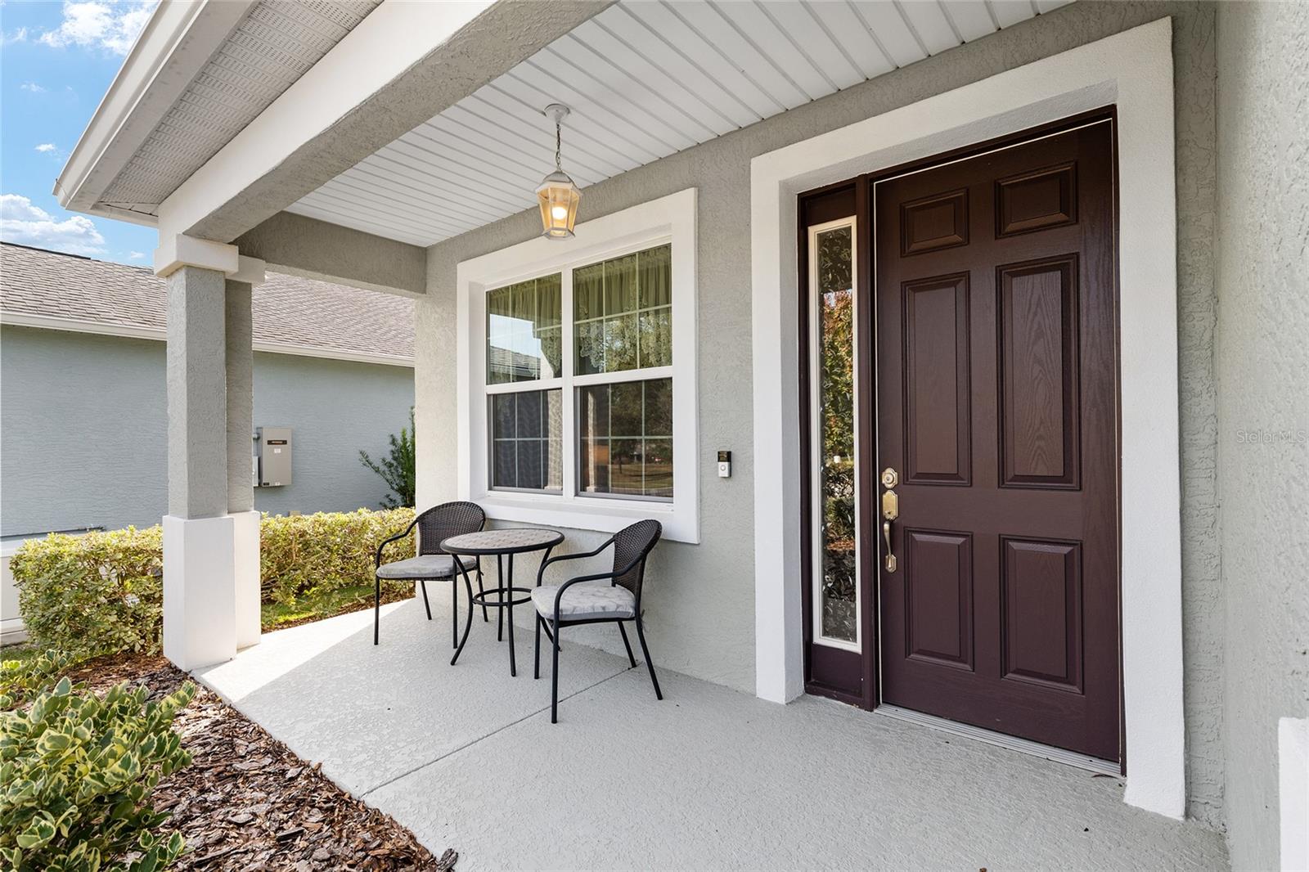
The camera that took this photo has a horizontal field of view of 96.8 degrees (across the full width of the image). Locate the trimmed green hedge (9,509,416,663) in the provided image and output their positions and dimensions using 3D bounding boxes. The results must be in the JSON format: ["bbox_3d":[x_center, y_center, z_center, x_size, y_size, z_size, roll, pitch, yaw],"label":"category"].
[{"bbox_3d":[-3.221,1.069,4.910,0.800,0.760,2.880,-1,-1,37],"label":"trimmed green hedge"}]

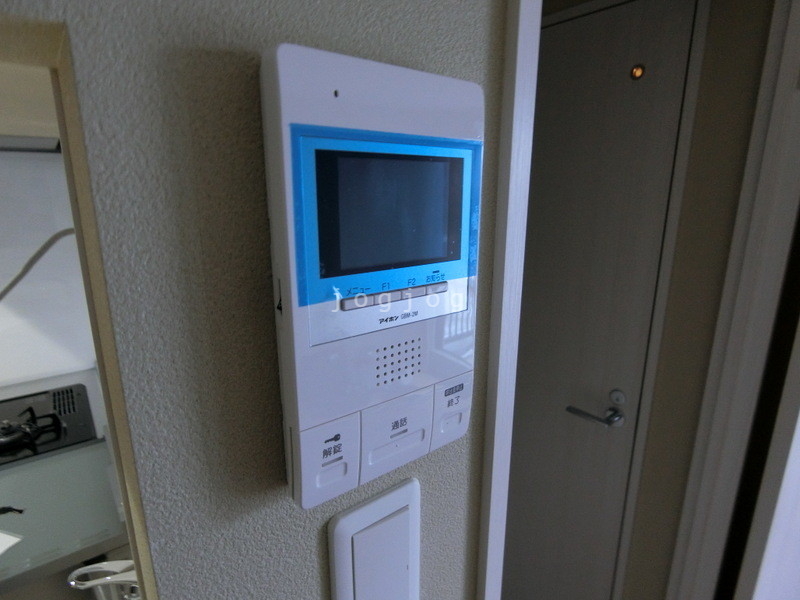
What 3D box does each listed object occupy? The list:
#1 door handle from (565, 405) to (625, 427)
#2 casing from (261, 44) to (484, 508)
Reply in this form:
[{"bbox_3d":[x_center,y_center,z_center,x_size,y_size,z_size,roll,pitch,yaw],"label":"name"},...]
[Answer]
[{"bbox_3d":[0.528,0.302,1.184,0.064,0.052,0.132,-11,17,-37],"label":"door handle"},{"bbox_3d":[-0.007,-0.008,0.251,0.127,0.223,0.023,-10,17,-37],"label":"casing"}]

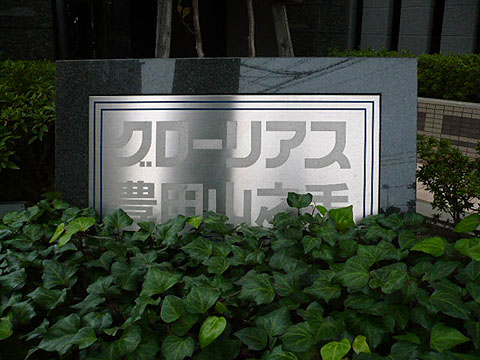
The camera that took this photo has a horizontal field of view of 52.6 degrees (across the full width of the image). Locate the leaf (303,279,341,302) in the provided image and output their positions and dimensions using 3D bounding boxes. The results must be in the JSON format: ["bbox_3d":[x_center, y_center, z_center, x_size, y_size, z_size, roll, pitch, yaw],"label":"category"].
[{"bbox_3d":[0.225,0.305,1.340,0.103,0.025,0.069,-4,45,-4],"label":"leaf"}]

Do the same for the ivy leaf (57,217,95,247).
[{"bbox_3d":[-0.525,0.163,1.551,0.141,0.030,0.068,-40,49,-25],"label":"ivy leaf"}]

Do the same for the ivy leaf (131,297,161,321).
[{"bbox_3d":[-0.237,0.309,1.188,0.055,0.024,0.085,31,68,31],"label":"ivy leaf"}]

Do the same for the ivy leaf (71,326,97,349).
[{"bbox_3d":[-0.347,0.349,1.077,0.056,0.020,0.046,-7,47,-7],"label":"ivy leaf"}]

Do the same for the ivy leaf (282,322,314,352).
[{"bbox_3d":[0.132,0.364,1.122,0.076,0.022,0.074,0,42,0],"label":"ivy leaf"}]

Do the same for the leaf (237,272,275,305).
[{"bbox_3d":[0.043,0.289,1.305,0.112,0.025,0.106,5,40,6],"label":"leaf"}]

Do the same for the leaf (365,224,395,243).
[{"bbox_3d":[0.380,0.145,1.323,0.080,0.016,0.080,-10,32,-16],"label":"leaf"}]

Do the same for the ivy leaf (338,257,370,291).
[{"bbox_3d":[0.337,0.276,1.430,0.090,0.096,0.025,-1,-27,6],"label":"ivy leaf"}]

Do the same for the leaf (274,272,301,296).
[{"bbox_3d":[0.127,0.283,1.333,0.088,0.022,0.085,-25,46,-27],"label":"leaf"}]

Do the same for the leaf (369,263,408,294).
[{"bbox_3d":[0.417,0.271,1.348,0.143,0.030,0.079,-18,43,-20],"label":"leaf"}]

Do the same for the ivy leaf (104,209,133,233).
[{"bbox_3d":[-0.352,0.116,1.395,0.084,0.078,0.017,-3,-24,5],"label":"ivy leaf"}]

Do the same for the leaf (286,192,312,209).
[{"bbox_3d":[0.224,0.077,1.830,0.098,0.030,0.082,3,41,4],"label":"leaf"}]

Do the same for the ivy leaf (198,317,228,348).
[{"bbox_3d":[-0.067,0.371,1.180,0.050,0.020,0.085,27,66,20],"label":"ivy leaf"}]

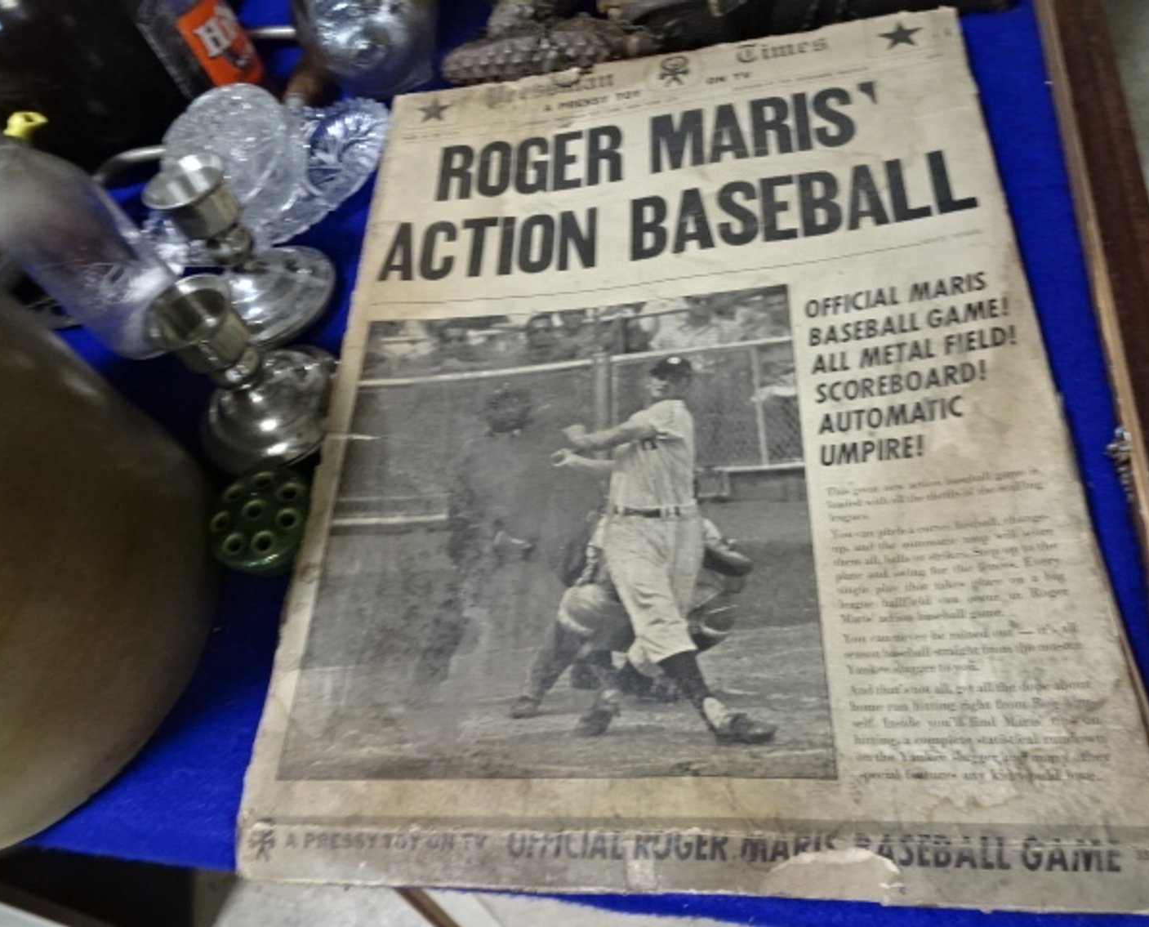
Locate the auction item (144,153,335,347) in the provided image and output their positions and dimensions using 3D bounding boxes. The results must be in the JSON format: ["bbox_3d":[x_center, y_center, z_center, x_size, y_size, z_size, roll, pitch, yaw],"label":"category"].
[{"bbox_3d":[-0.212,-0.135,0.529,0.094,0.097,0.094,-3,60,12],"label":"auction item"}]

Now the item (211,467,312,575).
[{"bbox_3d":[-0.174,0.030,0.479,0.064,0.027,0.064,-3,60,12],"label":"item"}]

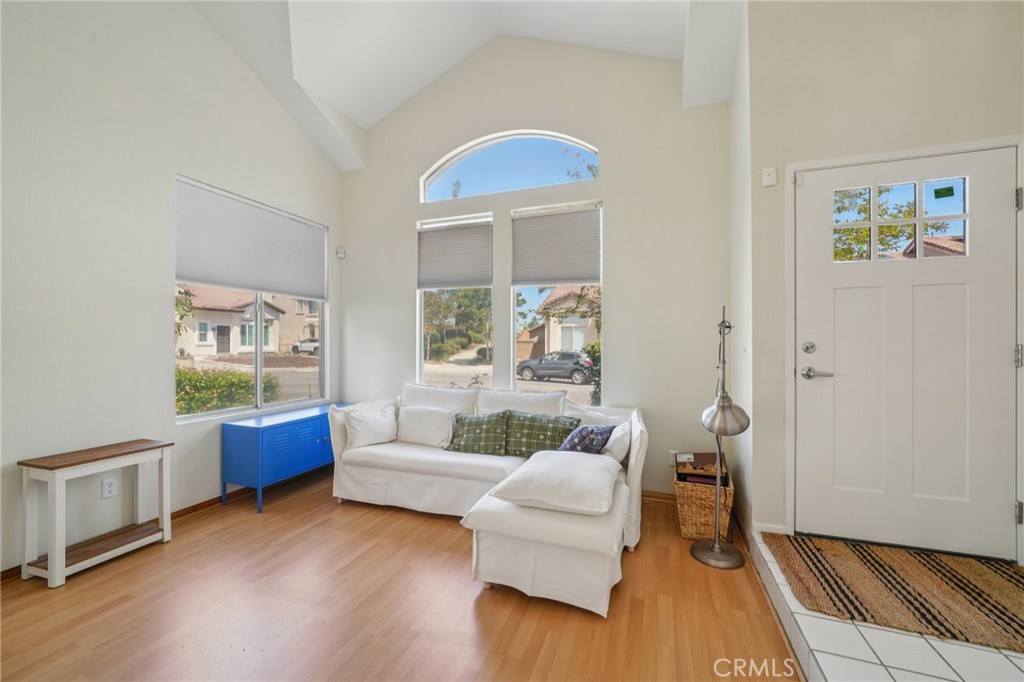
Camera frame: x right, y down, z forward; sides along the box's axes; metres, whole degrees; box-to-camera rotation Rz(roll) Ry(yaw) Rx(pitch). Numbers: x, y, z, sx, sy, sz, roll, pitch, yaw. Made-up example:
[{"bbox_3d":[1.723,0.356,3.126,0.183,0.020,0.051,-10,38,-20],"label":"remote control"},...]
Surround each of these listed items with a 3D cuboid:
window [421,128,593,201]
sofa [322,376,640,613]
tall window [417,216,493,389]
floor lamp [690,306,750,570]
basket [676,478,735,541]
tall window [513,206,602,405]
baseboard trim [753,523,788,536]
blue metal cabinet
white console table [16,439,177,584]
[{"bbox_3d":[-0.069,-1.585,3.303,1.670,0.560,0.100,0,0,19],"label":"window"},{"bbox_3d":[-0.281,0.820,2.592,2.280,0.860,1.290,0,0,20],"label":"sofa"},{"bbox_3d":[-0.529,-0.275,3.457,0.777,1.730,0.100,0,0,19],"label":"tall window"},{"bbox_3d":[1.190,0.525,2.130,0.280,1.450,0.330,0,0,20],"label":"floor lamp"},{"bbox_3d":[1.220,1.068,2.400,0.325,0.365,0.290,0,0,20],"label":"basket"},{"bbox_3d":[0.377,-0.275,3.153,0.777,1.730,0.100,0,0,19],"label":"tall window"},{"bbox_3d":[1.477,1.078,2.114,0.178,0.058,0.015,0,0,17],"label":"baseboard trim"},{"bbox_3d":[-1.834,0.935,3.301,0.410,0.630,1.130,0,0,20],"label":"blue metal cabinet"},{"bbox_3d":[-2.375,0.947,2.155,0.325,0.605,0.510,0,0,20],"label":"white console table"}]

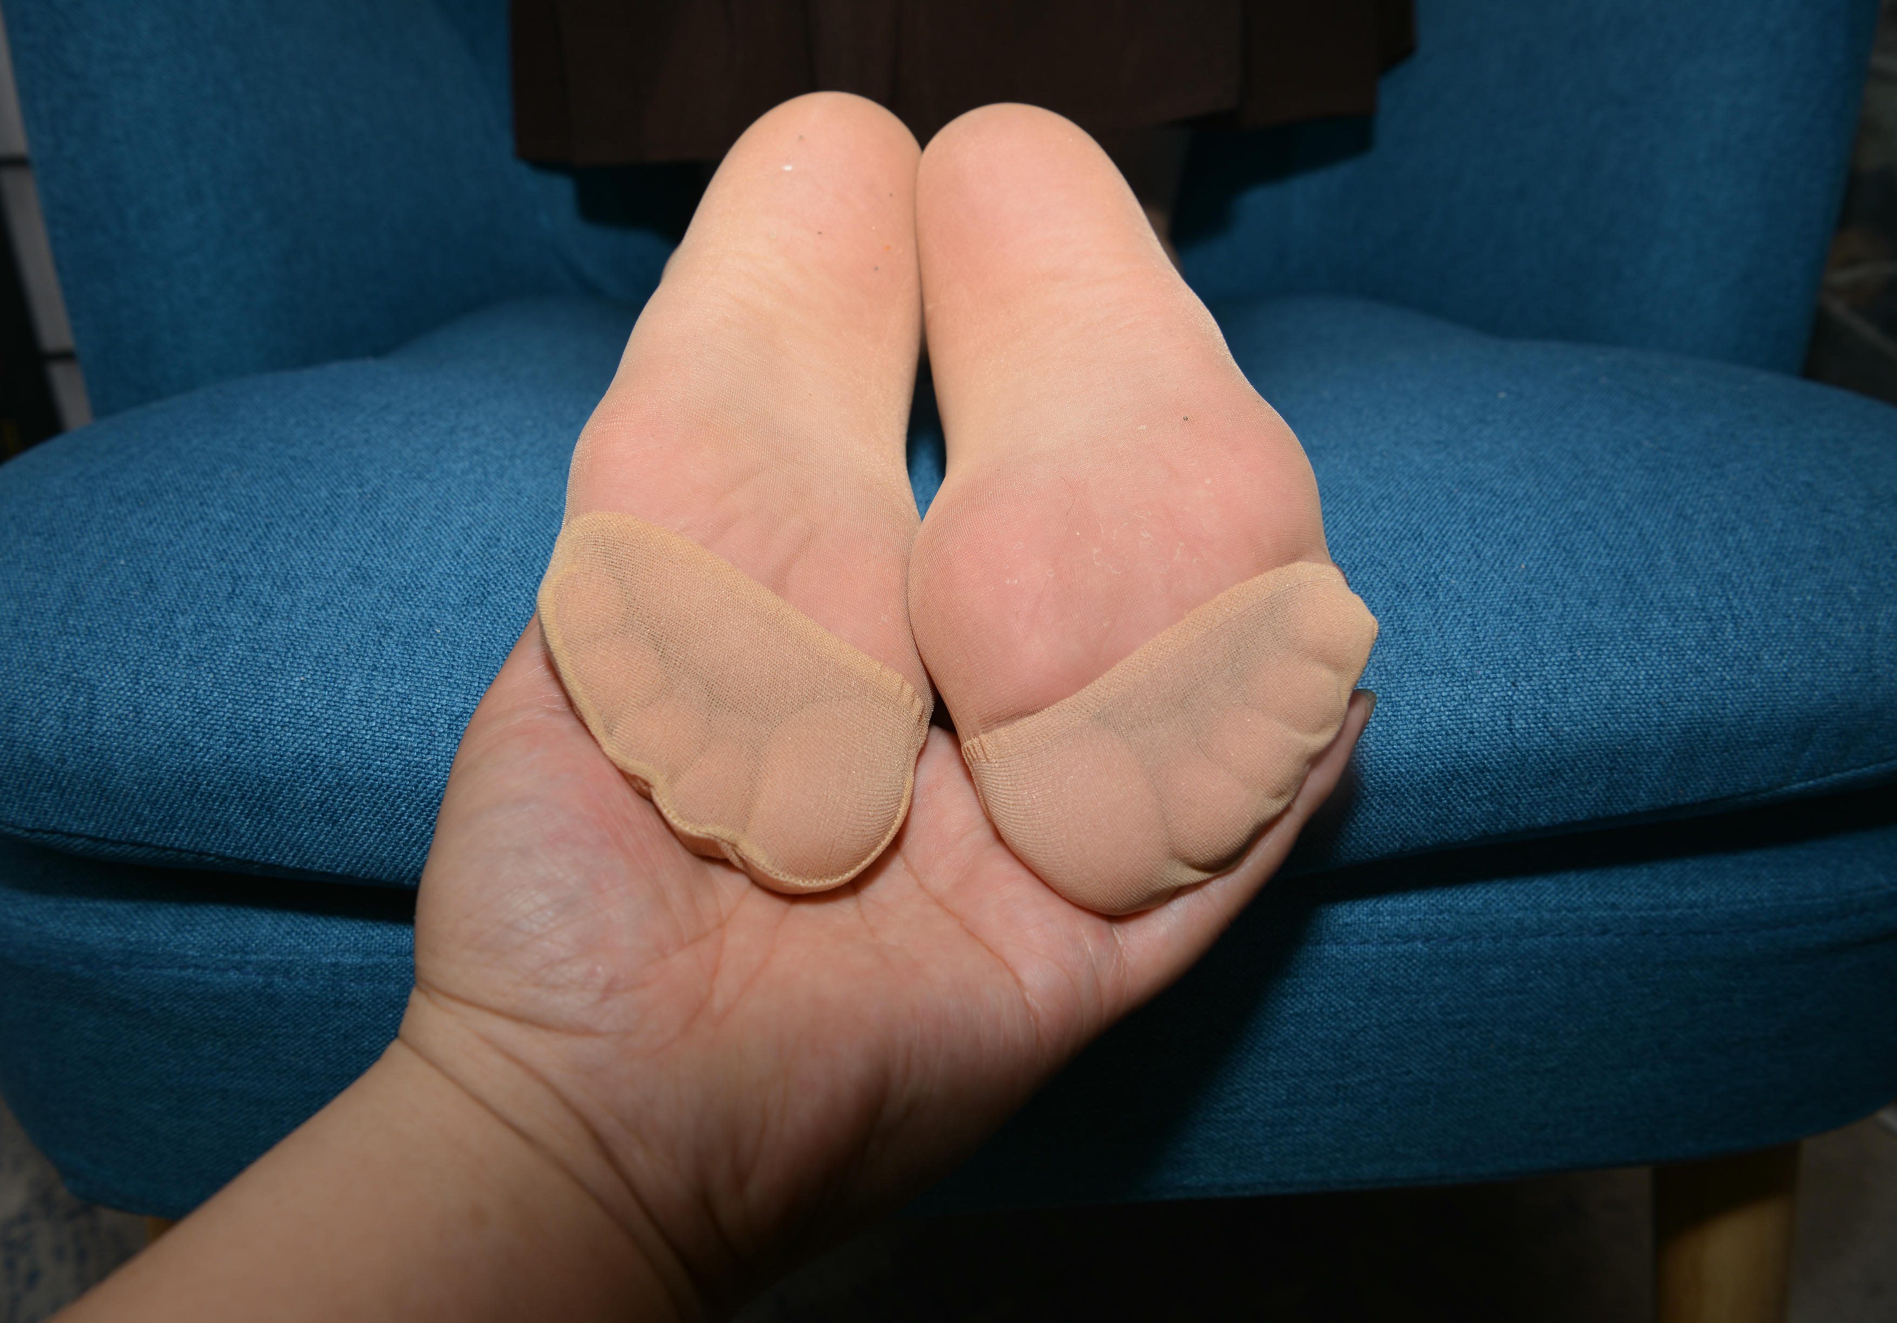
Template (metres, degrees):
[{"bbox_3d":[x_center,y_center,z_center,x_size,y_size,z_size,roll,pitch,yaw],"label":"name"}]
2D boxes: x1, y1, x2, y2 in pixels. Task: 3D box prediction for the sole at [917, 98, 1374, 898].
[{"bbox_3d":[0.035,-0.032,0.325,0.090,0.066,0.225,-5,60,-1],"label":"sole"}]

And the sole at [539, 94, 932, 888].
[{"bbox_3d":[-0.043,-0.034,0.333,0.090,0.066,0.225,5,60,-5],"label":"sole"}]

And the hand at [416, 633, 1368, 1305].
[{"bbox_3d":[-0.003,0.033,0.257,0.175,0.055,0.115,-27,65,-20],"label":"hand"}]

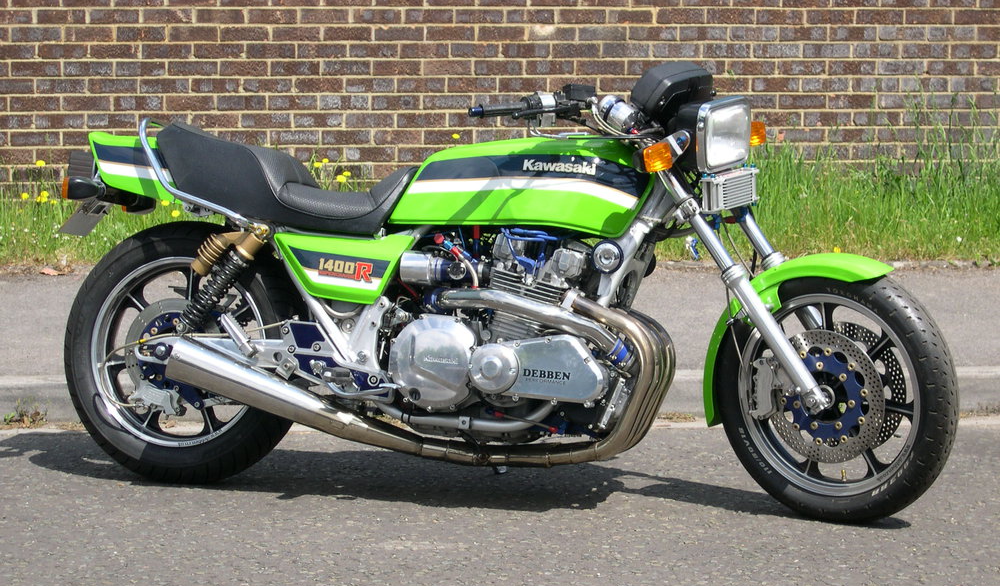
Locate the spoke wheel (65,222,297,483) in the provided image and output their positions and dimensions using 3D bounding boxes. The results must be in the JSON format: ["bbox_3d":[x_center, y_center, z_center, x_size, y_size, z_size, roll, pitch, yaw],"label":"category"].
[{"bbox_3d":[-0.806,0.156,6.483,0.677,0.677,0.166,2,-4,16],"label":"spoke wheel"}]

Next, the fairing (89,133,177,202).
[{"bbox_3d":[-0.919,-0.319,6.553,0.290,0.193,0.240,2,-4,16],"label":"fairing"}]

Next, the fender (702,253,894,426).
[{"bbox_3d":[0.707,0.121,6.063,0.520,0.458,0.156,4,11,36],"label":"fender"}]

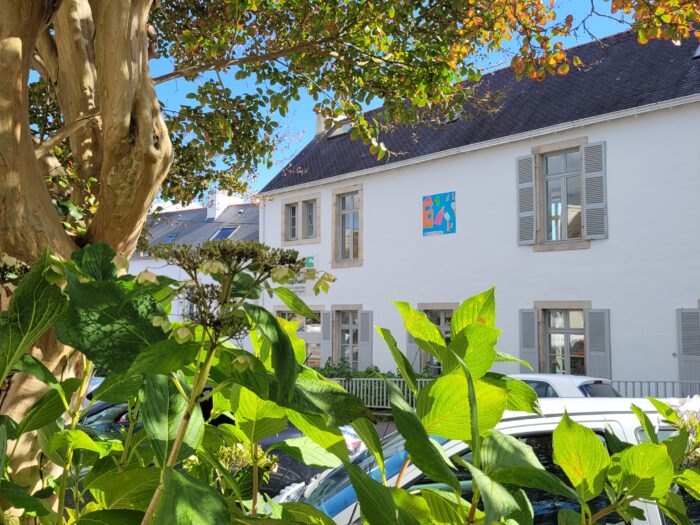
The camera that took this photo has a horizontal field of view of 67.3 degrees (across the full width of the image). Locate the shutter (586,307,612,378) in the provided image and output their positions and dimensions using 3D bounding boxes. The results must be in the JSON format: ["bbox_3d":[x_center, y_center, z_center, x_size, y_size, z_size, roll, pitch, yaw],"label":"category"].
[{"bbox_3d":[5.649,2.122,11.878,0.477,2.109,0.050,-5,-8,40],"label":"shutter"}]

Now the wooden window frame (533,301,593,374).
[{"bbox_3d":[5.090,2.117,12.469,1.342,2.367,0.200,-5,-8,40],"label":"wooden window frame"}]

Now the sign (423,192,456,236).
[{"bbox_3d":[2.528,-1.365,14.954,1.058,1.174,0.030,-5,-8,40],"label":"sign"}]

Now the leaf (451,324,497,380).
[{"bbox_3d":[0.197,0.141,0.840,0.086,0.091,0.050,-1,-6,13],"label":"leaf"}]

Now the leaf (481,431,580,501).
[{"bbox_3d":[0.269,0.301,0.780,0.151,0.104,0.070,-2,-7,19],"label":"leaf"}]

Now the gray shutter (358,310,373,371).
[{"bbox_3d":[0.486,2.549,16.185,0.471,2.096,0.050,-5,-8,40],"label":"gray shutter"}]

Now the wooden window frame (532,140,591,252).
[{"bbox_3d":[5.153,-1.623,12.860,1.355,2.690,0.200,-5,-8,40],"label":"wooden window frame"}]

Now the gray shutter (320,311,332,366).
[{"bbox_3d":[-0.801,2.654,17.260,0.464,2.096,0.050,-5,-8,40],"label":"gray shutter"}]

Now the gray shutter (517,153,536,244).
[{"bbox_3d":[4.460,-1.576,13.321,0.458,2.296,0.050,-5,-8,40],"label":"gray shutter"}]

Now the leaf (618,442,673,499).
[{"bbox_3d":[0.472,0.332,0.840,0.089,0.089,0.050,-3,-7,28],"label":"leaf"}]

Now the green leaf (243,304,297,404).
[{"bbox_3d":[-0.122,0.139,0.800,0.084,0.152,0.060,2,-6,-8],"label":"green leaf"}]

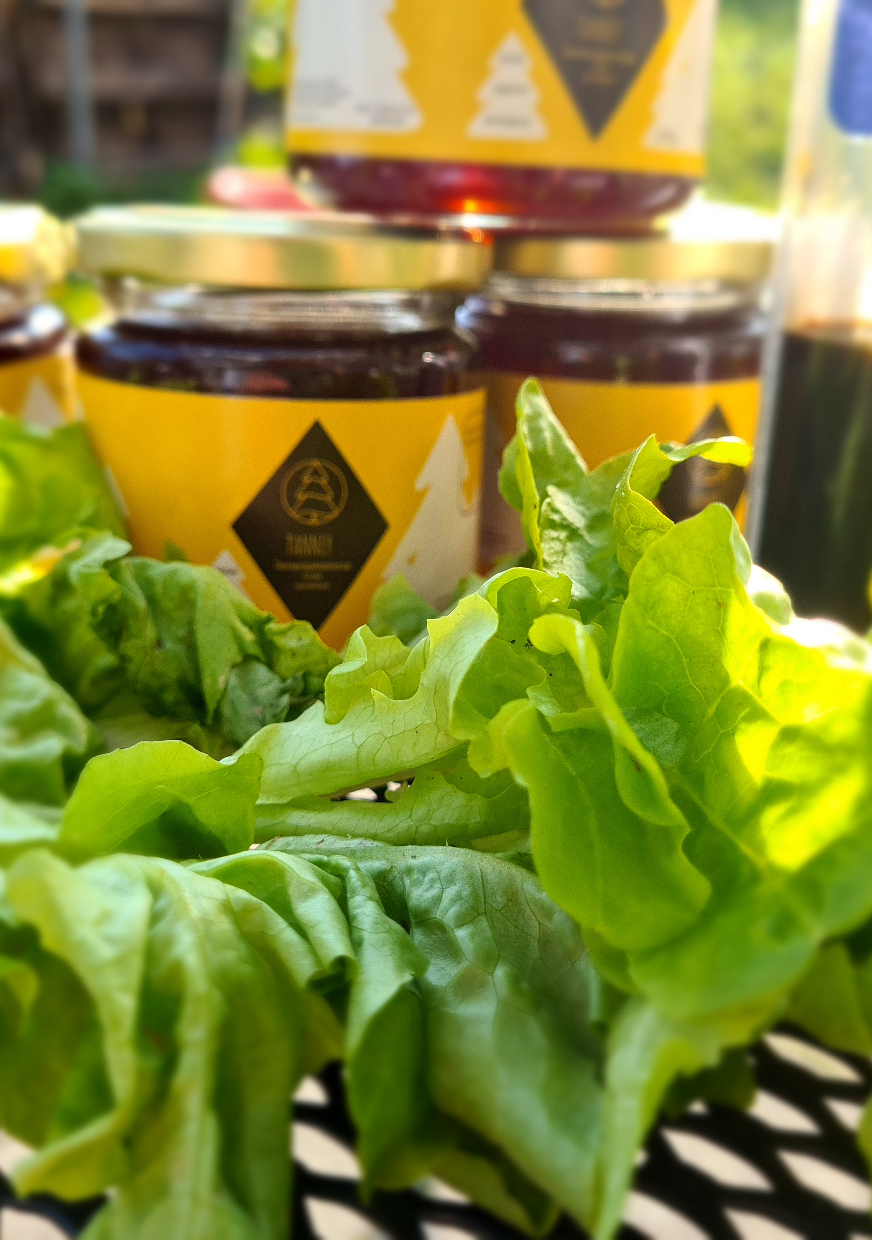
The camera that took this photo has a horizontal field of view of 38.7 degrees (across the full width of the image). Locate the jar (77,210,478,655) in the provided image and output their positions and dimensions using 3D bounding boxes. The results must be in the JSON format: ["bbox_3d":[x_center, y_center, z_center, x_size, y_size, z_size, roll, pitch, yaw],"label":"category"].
[{"bbox_3d":[-0.032,-0.037,0.262,0.083,0.088,0.083,-2,19,-14],"label":"jar"}]

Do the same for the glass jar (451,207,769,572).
[{"bbox_3d":[0.045,-0.059,0.332,0.083,0.088,0.083,1,20,0],"label":"glass jar"}]

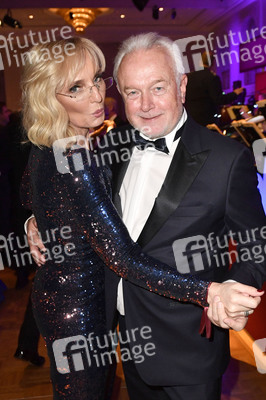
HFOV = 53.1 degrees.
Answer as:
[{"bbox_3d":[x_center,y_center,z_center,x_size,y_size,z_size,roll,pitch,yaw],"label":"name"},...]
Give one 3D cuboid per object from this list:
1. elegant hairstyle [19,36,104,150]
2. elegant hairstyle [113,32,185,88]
[{"bbox_3d":[-0.178,-0.272,0.690,0.190,0.265,0.210,-25,23,-32],"label":"elegant hairstyle"},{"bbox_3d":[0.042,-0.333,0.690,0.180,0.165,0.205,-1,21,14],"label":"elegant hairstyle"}]

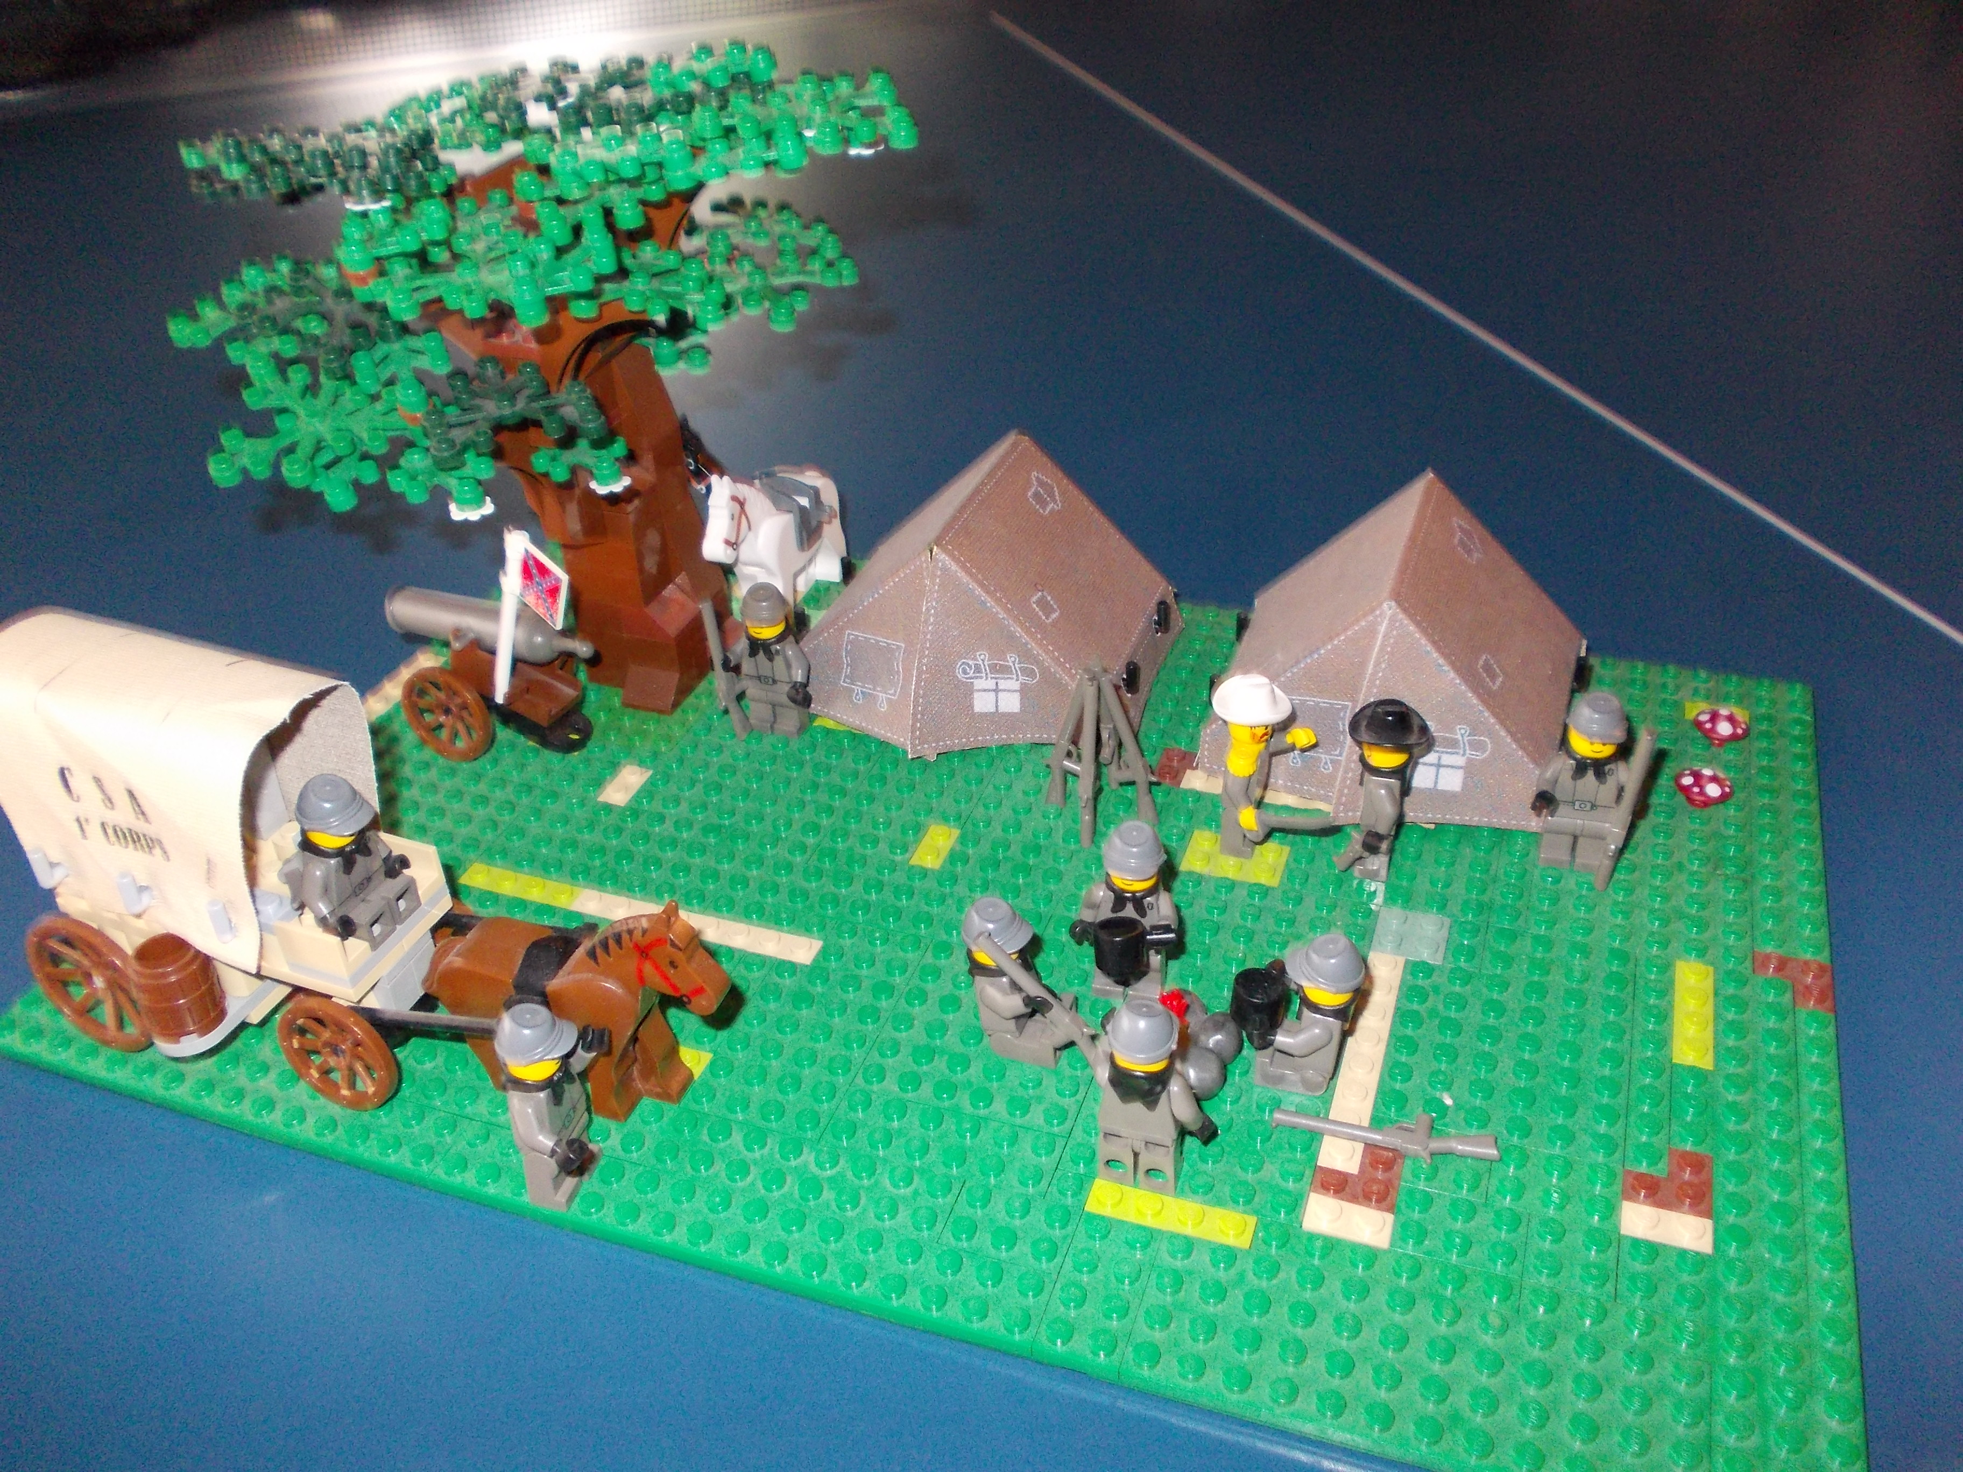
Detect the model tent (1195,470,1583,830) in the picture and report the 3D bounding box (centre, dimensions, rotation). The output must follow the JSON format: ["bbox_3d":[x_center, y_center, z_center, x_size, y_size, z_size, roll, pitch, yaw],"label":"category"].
[{"bbox_3d":[0.107,-0.024,0.411,0.092,0.058,0.088,10,37,19],"label":"model tent"}]

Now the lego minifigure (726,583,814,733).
[{"bbox_3d":[-0.057,-0.019,0.431,0.025,0.044,0.016,9,37,18],"label":"lego minifigure"}]

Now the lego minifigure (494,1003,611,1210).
[{"bbox_3d":[-0.081,0.070,0.305,0.019,0.045,0.025,9,37,18],"label":"lego minifigure"}]

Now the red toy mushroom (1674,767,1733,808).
[{"bbox_3d":[0.178,0.013,0.392,0.014,0.007,0.014,9,37,18],"label":"red toy mushroom"}]

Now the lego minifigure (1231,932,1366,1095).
[{"bbox_3d":[0.063,0.053,0.321,0.026,0.035,0.024,9,37,18],"label":"lego minifigure"}]

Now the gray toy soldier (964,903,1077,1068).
[{"bbox_3d":[0.007,0.050,0.335,0.023,0.035,0.023,9,37,18],"label":"gray toy soldier"}]

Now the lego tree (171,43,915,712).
[{"bbox_3d":[-0.102,-0.089,0.426,0.192,0.168,0.145,9,37,18],"label":"lego tree"}]

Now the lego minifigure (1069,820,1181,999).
[{"bbox_3d":[0.031,0.039,0.339,0.025,0.045,0.018,9,37,18],"label":"lego minifigure"}]

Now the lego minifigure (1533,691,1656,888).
[{"bbox_3d":[0.139,0.013,0.363,0.024,0.045,0.018,9,37,18],"label":"lego minifigure"}]

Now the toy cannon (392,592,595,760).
[{"bbox_3d":[-0.134,-0.020,0.442,0.067,0.040,0.046,9,37,18],"label":"toy cannon"}]

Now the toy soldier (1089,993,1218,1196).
[{"bbox_3d":[0.033,0.065,0.298,0.025,0.045,0.018,9,37,18],"label":"toy soldier"}]

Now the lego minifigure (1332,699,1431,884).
[{"bbox_3d":[0.094,0.012,0.373,0.019,0.044,0.025,9,37,18],"label":"lego minifigure"}]

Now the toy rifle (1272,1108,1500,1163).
[{"bbox_3d":[0.079,0.077,0.310,0.043,0.004,0.012,8,36,16],"label":"toy rifle"}]

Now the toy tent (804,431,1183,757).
[{"bbox_3d":[-0.001,-0.041,0.445,0.098,0.058,0.088,9,37,18],"label":"toy tent"}]

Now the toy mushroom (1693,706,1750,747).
[{"bbox_3d":[0.192,-0.002,0.412,0.014,0.007,0.014,9,37,18],"label":"toy mushroom"}]

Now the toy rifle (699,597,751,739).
[{"bbox_3d":[-0.068,-0.018,0.429,0.010,0.044,0.004,4,37,22],"label":"toy rifle"}]

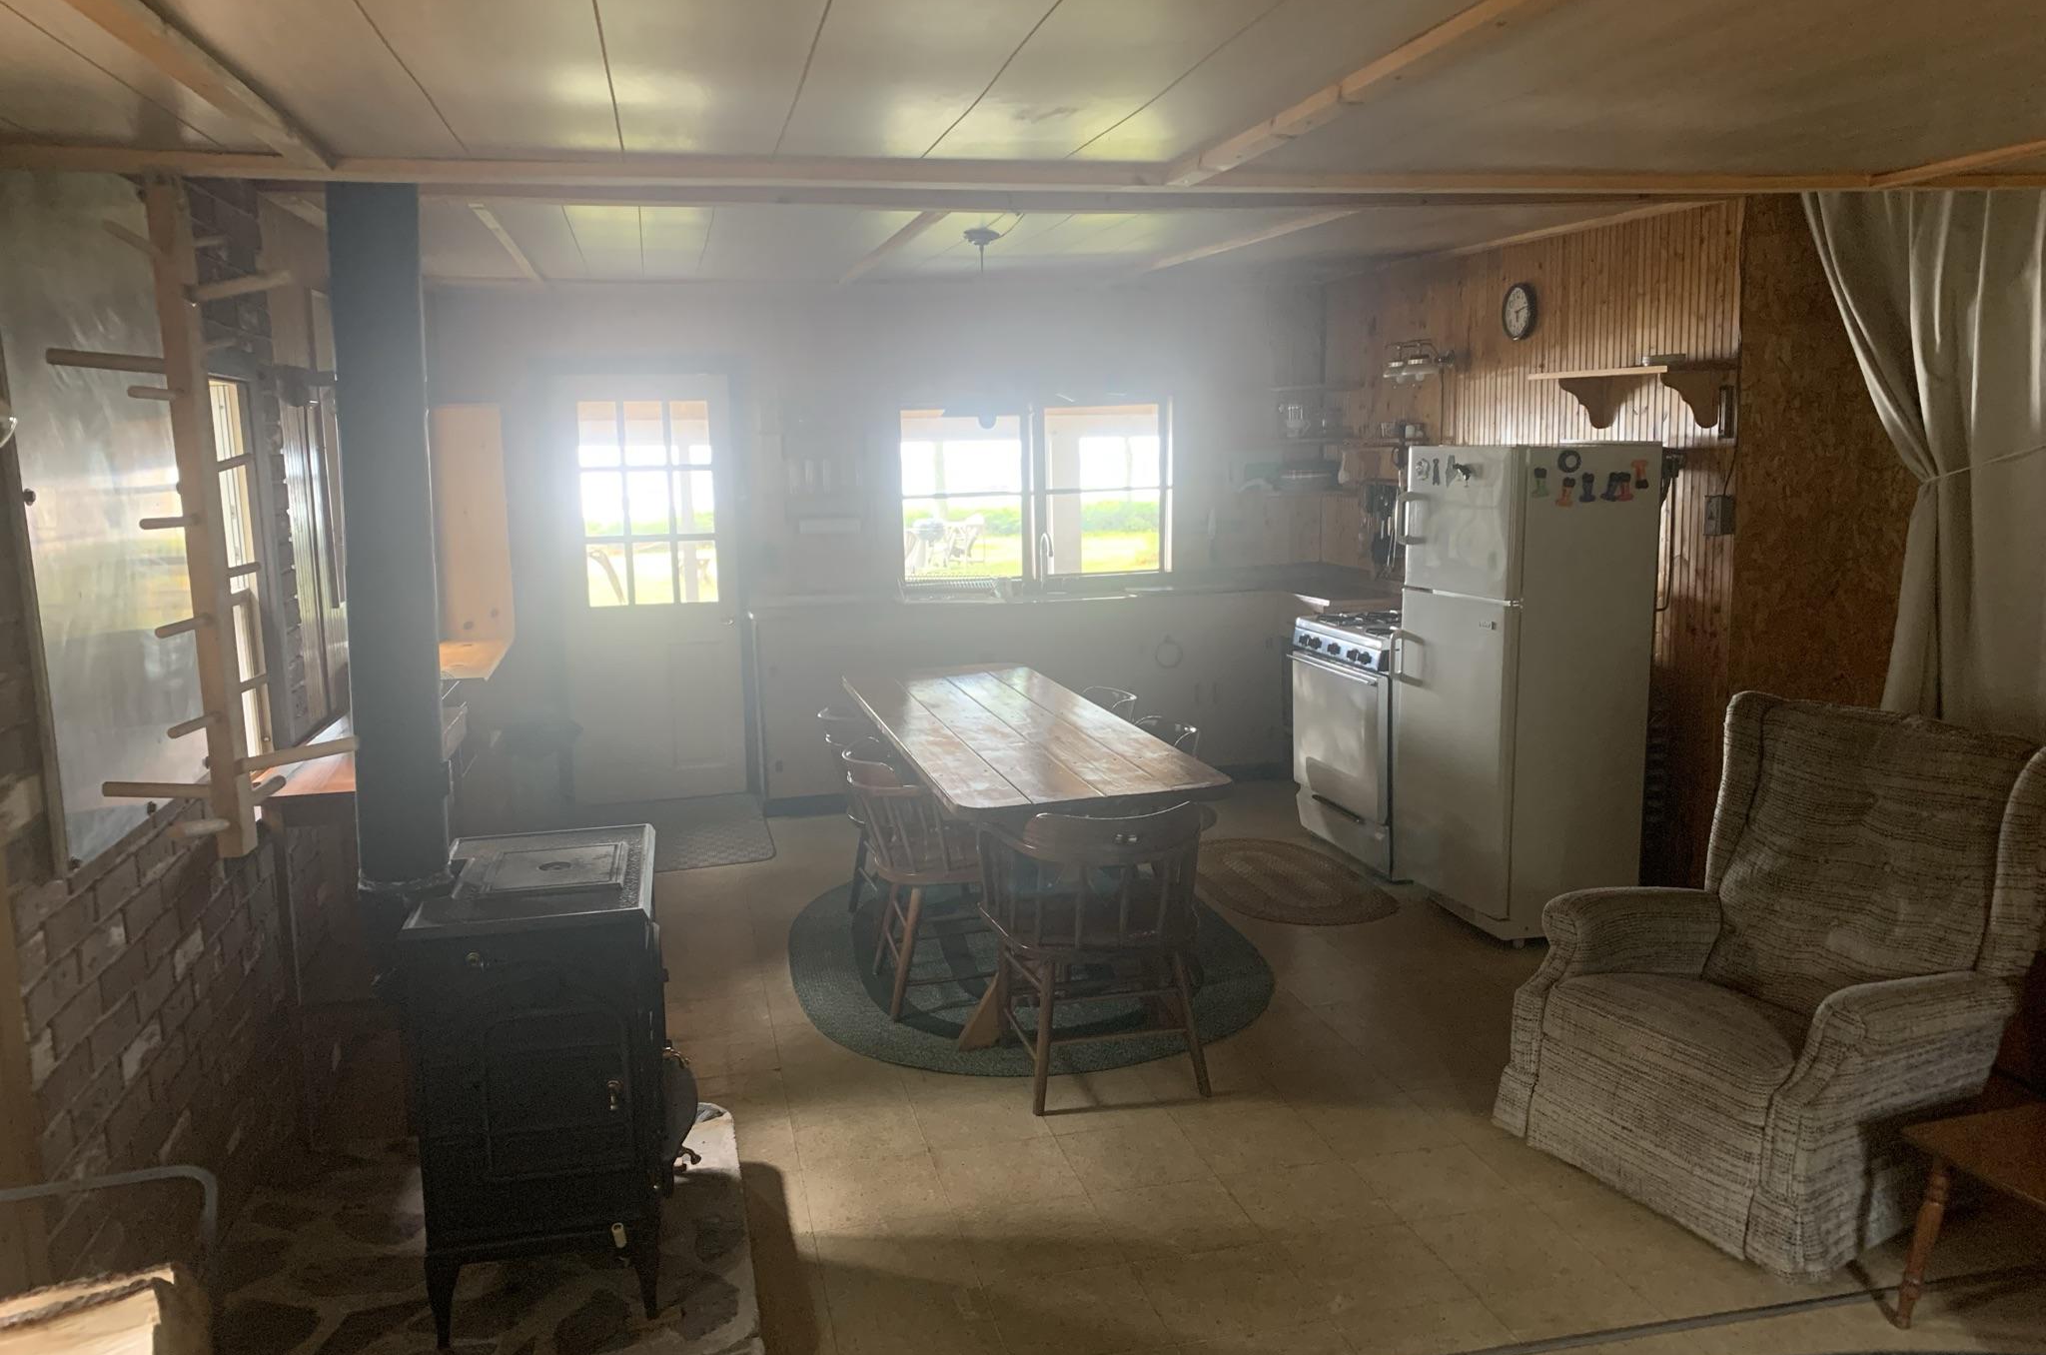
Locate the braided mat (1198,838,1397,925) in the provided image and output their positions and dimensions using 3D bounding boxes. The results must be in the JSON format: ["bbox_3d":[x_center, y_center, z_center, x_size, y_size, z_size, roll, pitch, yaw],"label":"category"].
[{"bbox_3d":[0.981,0.755,5.832,0.600,0.015,1.200,-3,9,-13],"label":"braided mat"}]

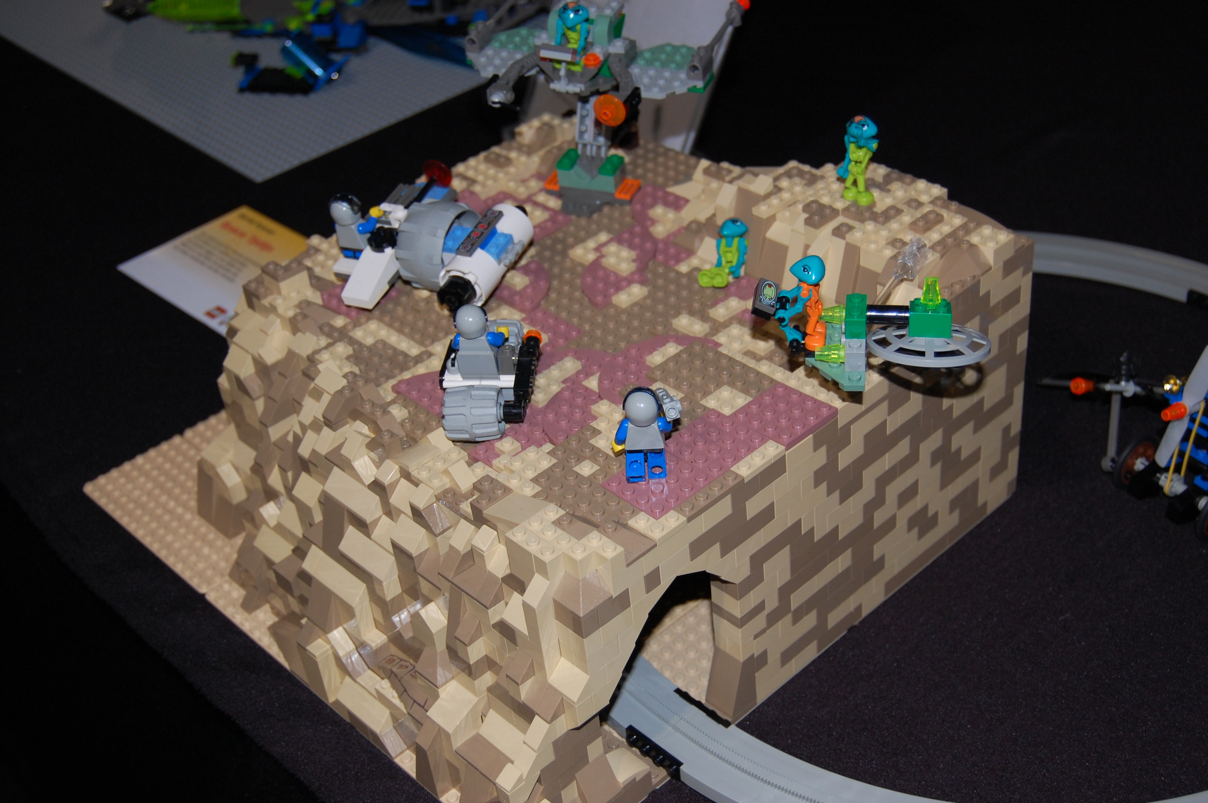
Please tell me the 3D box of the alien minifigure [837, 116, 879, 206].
[{"bbox_3d":[0.115,-0.111,0.696,0.019,0.043,0.016,14,40,26],"label":"alien minifigure"}]

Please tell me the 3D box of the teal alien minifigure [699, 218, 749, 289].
[{"bbox_3d":[0.056,-0.070,0.716,0.018,0.029,0.024,5,37,16],"label":"teal alien minifigure"}]

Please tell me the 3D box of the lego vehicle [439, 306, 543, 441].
[{"bbox_3d":[-0.051,-0.020,0.646,0.040,0.048,0.072,0,36,10],"label":"lego vehicle"}]

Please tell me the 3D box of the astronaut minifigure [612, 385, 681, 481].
[{"bbox_3d":[0.016,0.010,0.591,0.026,0.043,0.019,-3,36,5],"label":"astronaut minifigure"}]

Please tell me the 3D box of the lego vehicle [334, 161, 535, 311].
[{"bbox_3d":[-0.087,-0.078,0.738,0.087,0.044,0.077,12,47,25],"label":"lego vehicle"}]

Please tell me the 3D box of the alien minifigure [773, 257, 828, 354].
[{"bbox_3d":[0.075,-0.037,0.585,0.019,0.042,0.017,-4,36,4],"label":"alien minifigure"}]

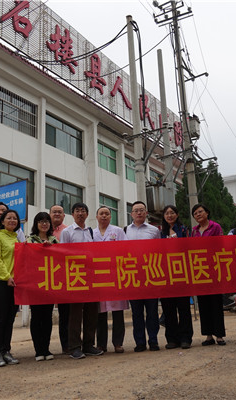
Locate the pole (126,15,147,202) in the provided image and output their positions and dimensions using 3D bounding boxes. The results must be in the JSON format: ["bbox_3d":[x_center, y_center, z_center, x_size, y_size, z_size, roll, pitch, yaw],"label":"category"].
[{"bbox_3d":[0.640,-1.440,12.080,0.310,9.700,0.310,-12,-17,32],"label":"pole"}]

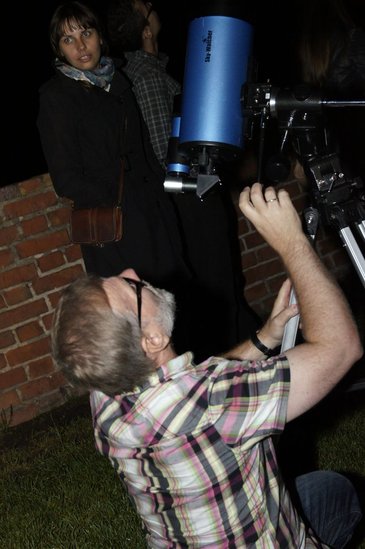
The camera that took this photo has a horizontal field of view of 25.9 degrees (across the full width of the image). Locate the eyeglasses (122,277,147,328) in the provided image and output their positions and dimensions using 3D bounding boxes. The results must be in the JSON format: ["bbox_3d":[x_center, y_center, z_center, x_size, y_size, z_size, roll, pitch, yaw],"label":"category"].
[{"bbox_3d":[-0.099,0.077,1.420,0.045,0.145,0.140,0,-2,-35],"label":"eyeglasses"}]

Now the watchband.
[{"bbox_3d":[0.173,0.148,1.700,0.022,0.058,0.066,-36,0,16],"label":"watchband"}]

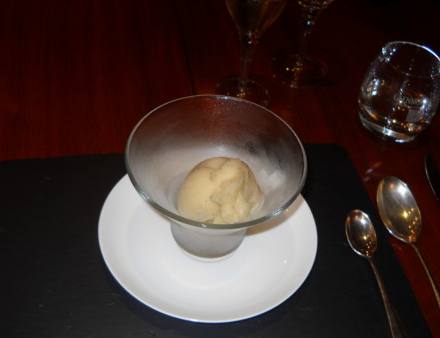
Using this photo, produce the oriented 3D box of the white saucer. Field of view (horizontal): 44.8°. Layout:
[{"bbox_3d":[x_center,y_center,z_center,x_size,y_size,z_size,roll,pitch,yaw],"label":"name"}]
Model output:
[{"bbox_3d":[-0.010,0.055,0.478,0.190,0.021,0.190,2,48,-3],"label":"white saucer"}]

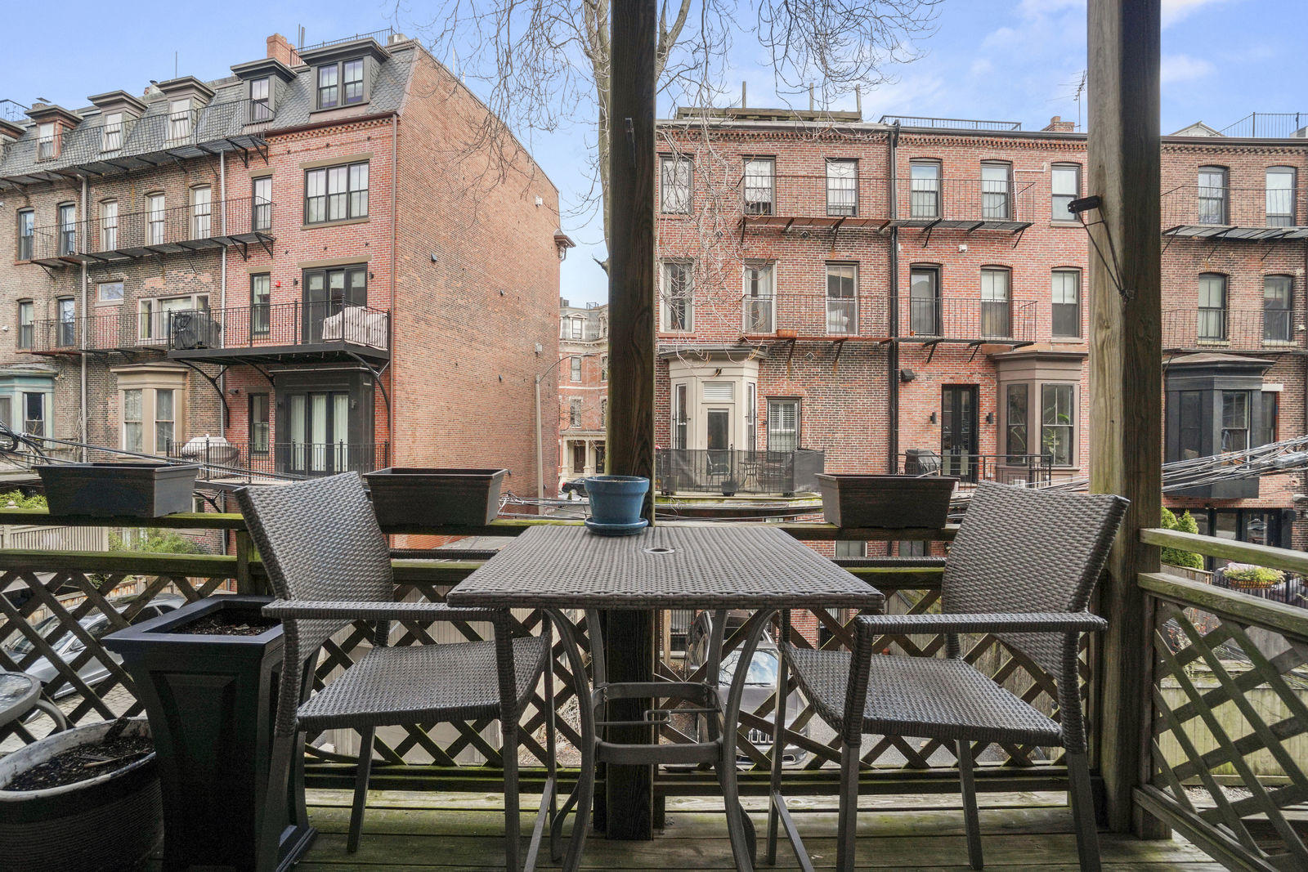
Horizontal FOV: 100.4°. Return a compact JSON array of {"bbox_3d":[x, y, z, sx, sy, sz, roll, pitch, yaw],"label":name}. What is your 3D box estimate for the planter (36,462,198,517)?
[{"bbox_3d":[-1.825,0.186,1.872,0.403,0.165,0.192,0,0,0],"label":"planter"}]

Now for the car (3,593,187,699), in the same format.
[{"bbox_3d":[-12.300,4.580,11.700,1.820,1.440,4.750,0,0,8],"label":"car"}]

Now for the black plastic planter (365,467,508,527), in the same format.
[{"bbox_3d":[-0.709,0.201,1.812,0.403,0.165,0.192,0,0,-2],"label":"black plastic planter"}]

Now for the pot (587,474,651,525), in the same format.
[{"bbox_3d":[-0.106,0.200,1.585,0.188,0.150,0.188,0,0,0],"label":"pot"}]

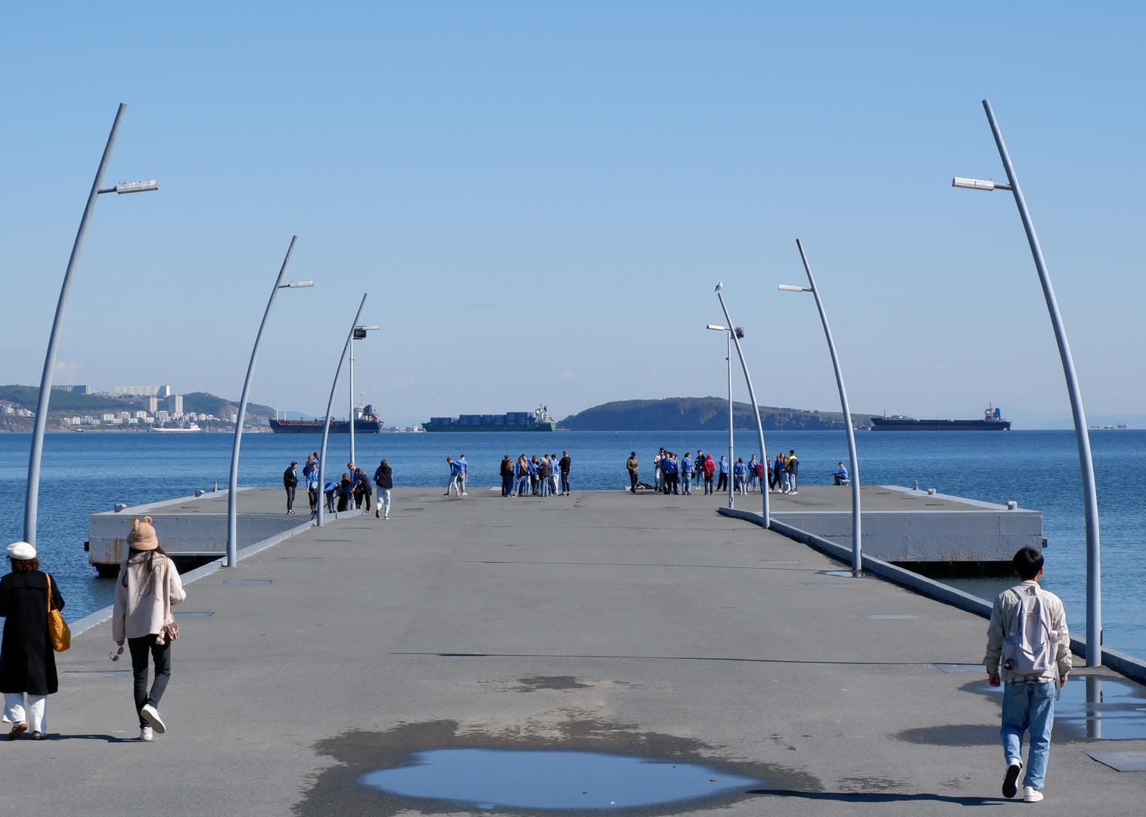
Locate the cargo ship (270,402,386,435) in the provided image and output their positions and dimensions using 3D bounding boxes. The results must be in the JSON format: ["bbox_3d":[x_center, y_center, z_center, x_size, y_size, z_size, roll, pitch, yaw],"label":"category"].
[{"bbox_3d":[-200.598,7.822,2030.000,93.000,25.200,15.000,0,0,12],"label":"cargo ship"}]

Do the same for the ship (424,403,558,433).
[{"bbox_3d":[-91.372,10.845,2750.000,145.000,30.000,23.000,0,0,12],"label":"ship"}]

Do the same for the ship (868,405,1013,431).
[{"bbox_3d":[352.477,9.138,2400.000,132.000,25.000,19.500,0,0,12],"label":"ship"}]

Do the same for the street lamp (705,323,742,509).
[{"bbox_3d":[4.522,0.282,75.000,1.120,5.660,0.400,0,0,-1],"label":"street lamp"}]

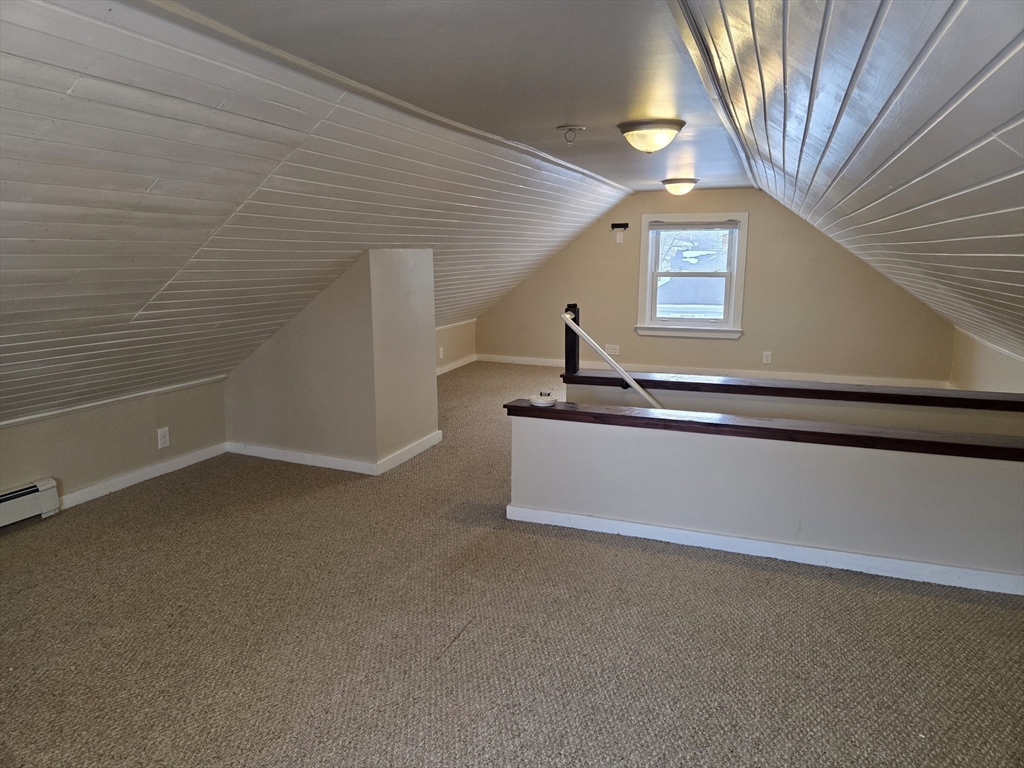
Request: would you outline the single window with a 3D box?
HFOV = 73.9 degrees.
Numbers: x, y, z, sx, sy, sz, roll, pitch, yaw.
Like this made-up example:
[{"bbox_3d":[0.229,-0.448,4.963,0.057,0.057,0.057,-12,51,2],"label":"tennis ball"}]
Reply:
[{"bbox_3d":[1.951,-1.171,7.429,1.140,1.320,0.120,4,12,21],"label":"single window"}]

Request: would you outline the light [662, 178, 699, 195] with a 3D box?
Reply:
[{"bbox_3d":[1.644,-1.911,6.647,0.360,0.150,0.360,4,12,21],"label":"light"}]

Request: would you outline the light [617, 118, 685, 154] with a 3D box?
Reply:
[{"bbox_3d":[0.756,-1.335,3.701,0.360,0.150,0.360,4,12,21],"label":"light"}]

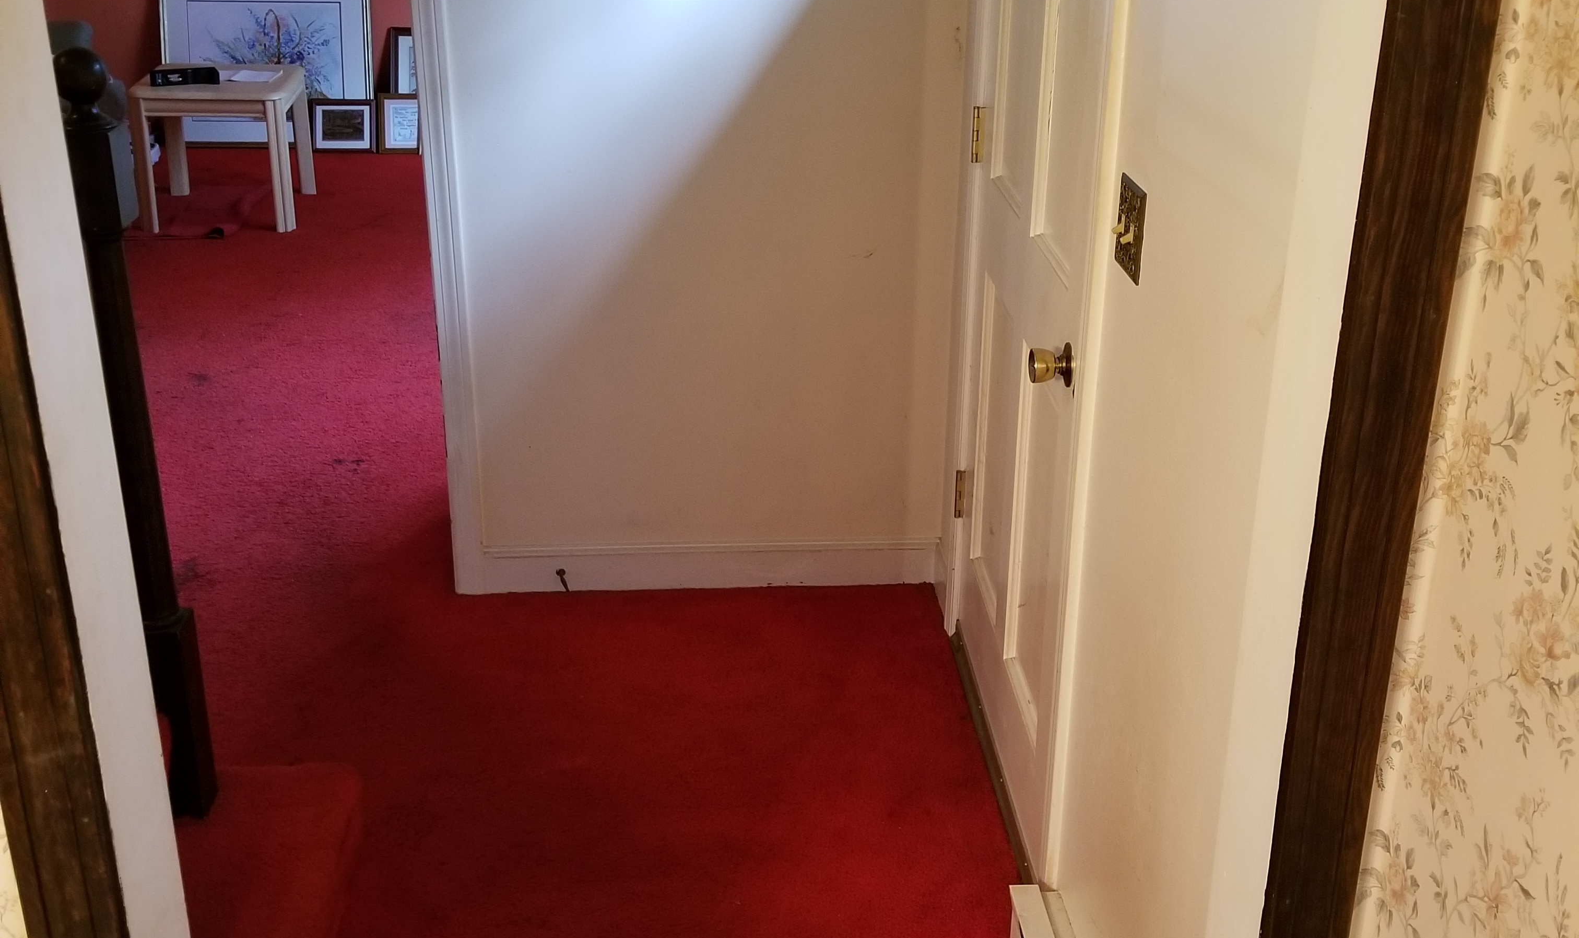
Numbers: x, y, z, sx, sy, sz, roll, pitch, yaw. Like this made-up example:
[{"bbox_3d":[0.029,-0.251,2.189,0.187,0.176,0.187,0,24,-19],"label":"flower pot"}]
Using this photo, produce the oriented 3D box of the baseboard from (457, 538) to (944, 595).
[{"bbox_3d":[-0.200,0.215,3.580,1.050,0.120,0.018,-1,23,-3],"label":"baseboard"}]

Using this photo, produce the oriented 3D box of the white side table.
[{"bbox_3d":[-2.340,-1.328,6.574,0.590,0.550,0.660,-2,23,-6],"label":"white side table"}]

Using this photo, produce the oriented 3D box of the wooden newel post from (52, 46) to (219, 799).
[{"bbox_3d":[-0.957,-0.008,2.289,0.085,1.175,0.085,-1,23,-3],"label":"wooden newel post"}]

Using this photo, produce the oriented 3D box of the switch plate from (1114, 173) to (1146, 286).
[{"bbox_3d":[0.416,-0.294,1.931,0.008,0.114,0.115,-1,23,-3],"label":"switch plate"}]

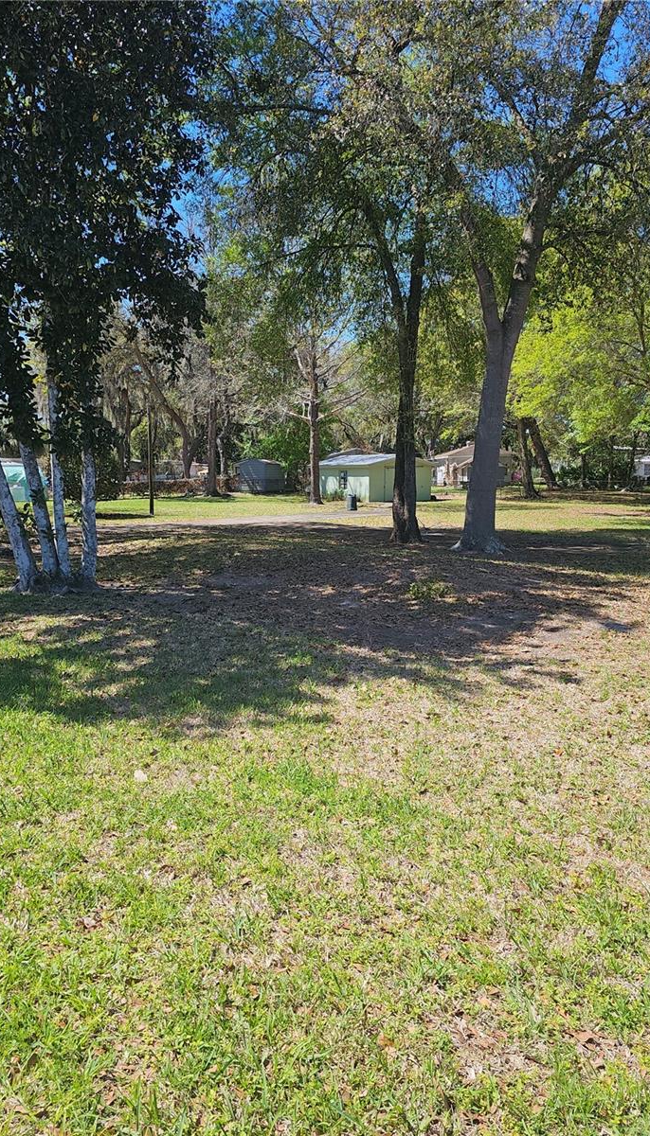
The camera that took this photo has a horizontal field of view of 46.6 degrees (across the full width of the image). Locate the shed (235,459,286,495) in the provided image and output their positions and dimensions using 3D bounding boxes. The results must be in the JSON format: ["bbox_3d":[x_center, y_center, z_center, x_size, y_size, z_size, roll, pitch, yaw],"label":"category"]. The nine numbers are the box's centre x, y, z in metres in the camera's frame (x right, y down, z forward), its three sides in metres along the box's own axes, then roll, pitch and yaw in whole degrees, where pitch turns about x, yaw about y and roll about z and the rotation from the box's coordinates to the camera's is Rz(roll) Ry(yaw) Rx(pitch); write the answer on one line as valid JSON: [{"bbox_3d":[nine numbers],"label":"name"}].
[{"bbox_3d":[-4.974,-7.008,57.655,3.153,2.520,2.159,6,10,40],"label":"shed"}]

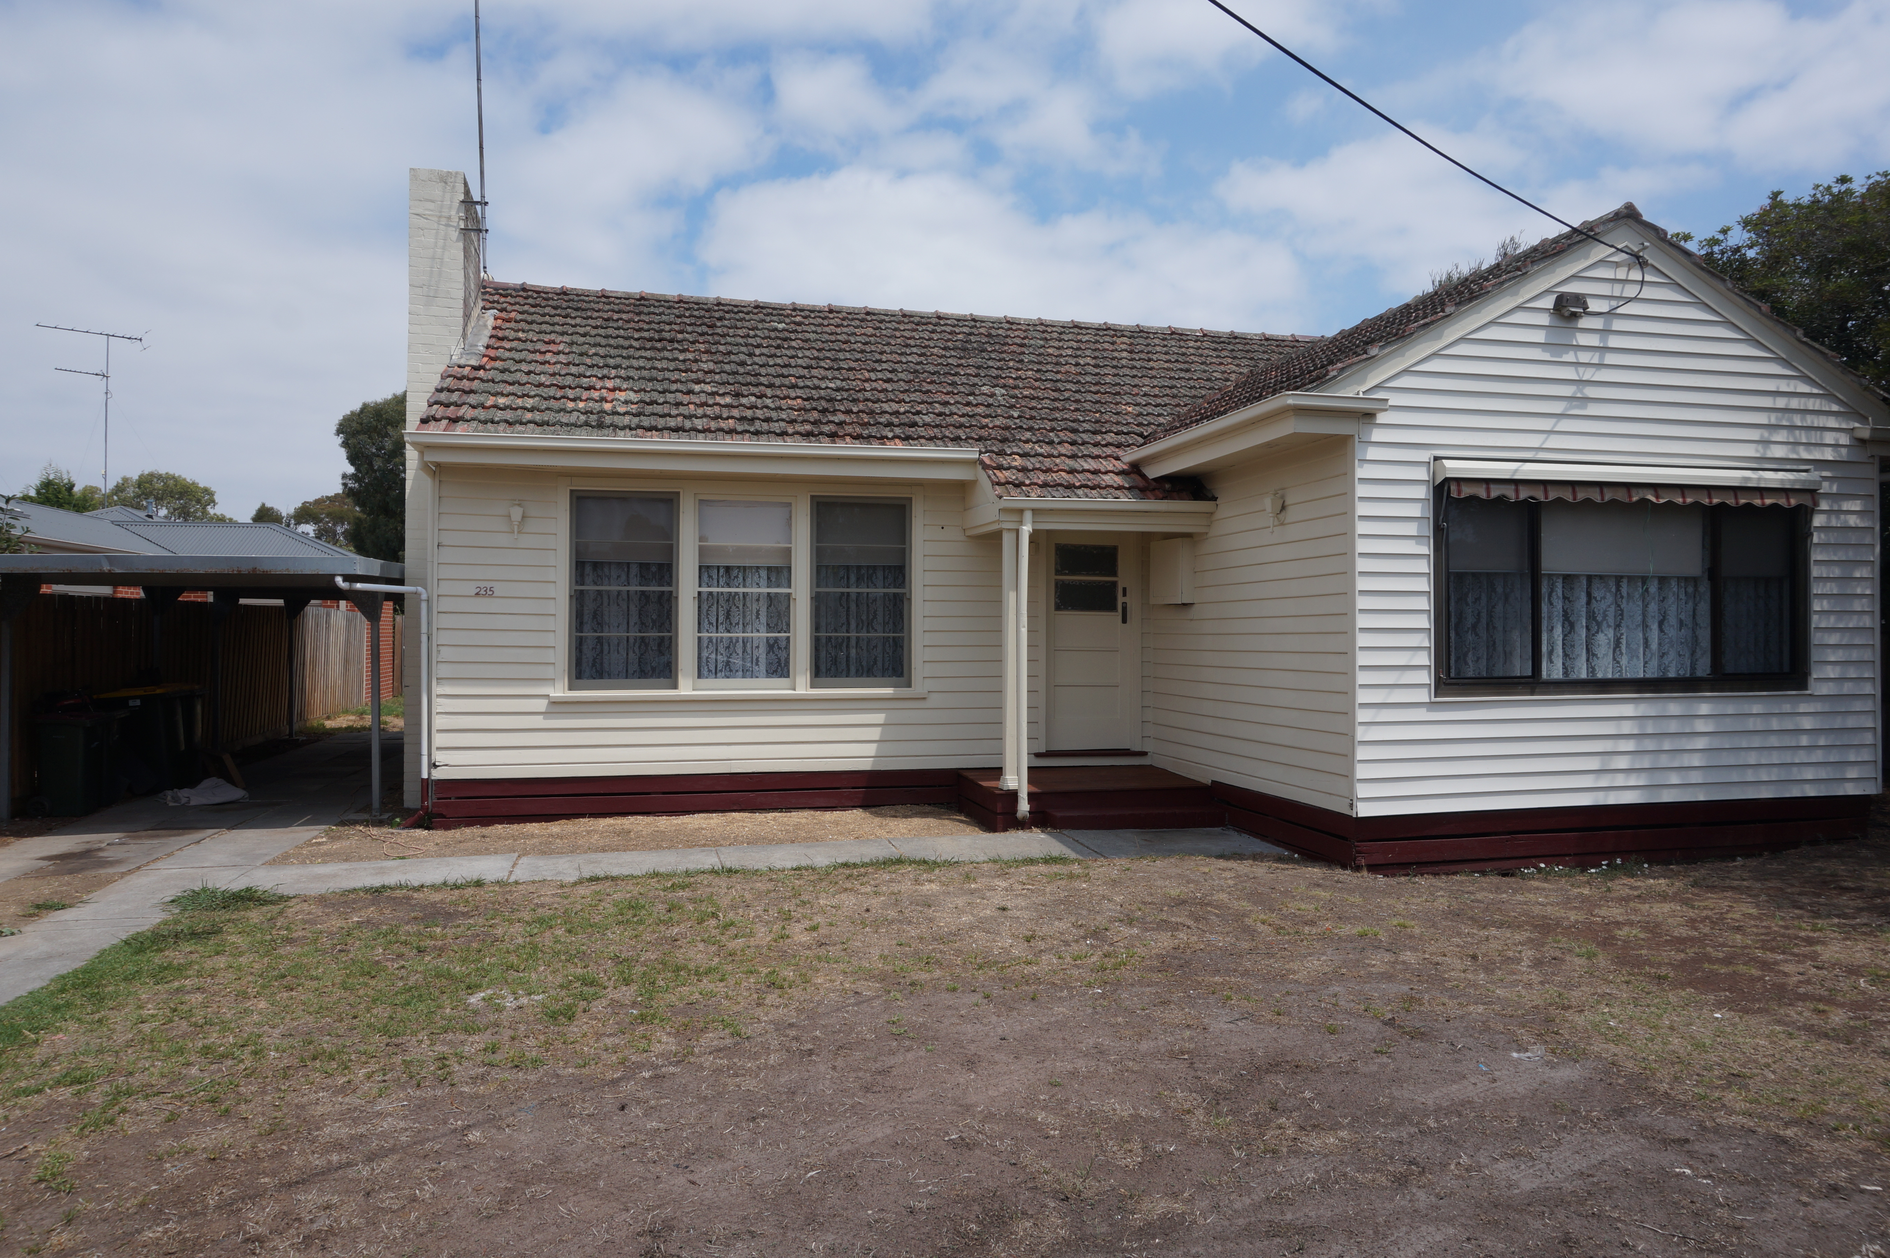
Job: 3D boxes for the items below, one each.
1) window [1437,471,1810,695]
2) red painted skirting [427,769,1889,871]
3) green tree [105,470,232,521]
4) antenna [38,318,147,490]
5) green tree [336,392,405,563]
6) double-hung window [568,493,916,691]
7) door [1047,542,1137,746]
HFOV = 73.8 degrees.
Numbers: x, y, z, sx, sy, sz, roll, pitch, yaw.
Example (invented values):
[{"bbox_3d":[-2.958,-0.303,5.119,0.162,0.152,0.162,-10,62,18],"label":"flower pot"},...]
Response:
[{"bbox_3d":[4.839,-0.317,8.917,3.119,1.617,0.120,0,0,-13],"label":"window"},{"bbox_3d":[1.341,1.449,9.899,10.630,0.400,3.560,0,0,-13],"label":"red painted skirting"},{"bbox_3d":[-30.986,-2.205,50.000,5.000,8.309,5.000,0,0,-13],"label":"green tree"},{"bbox_3d":[-20.315,-5.222,30.000,0.700,4.100,2.200,0,-1,41],"label":"antenna"},{"bbox_3d":[-15.049,-2.566,36.000,4.300,8.836,4.300,0,0,-13],"label":"green tree"},{"bbox_3d":[-1.742,-0.306,11.014,2.969,1.713,0.120,0,0,-13],"label":"double-hung window"},{"bbox_3d":[1.340,0.118,11.757,0.840,2.040,0.050,0,0,-13],"label":"door"}]

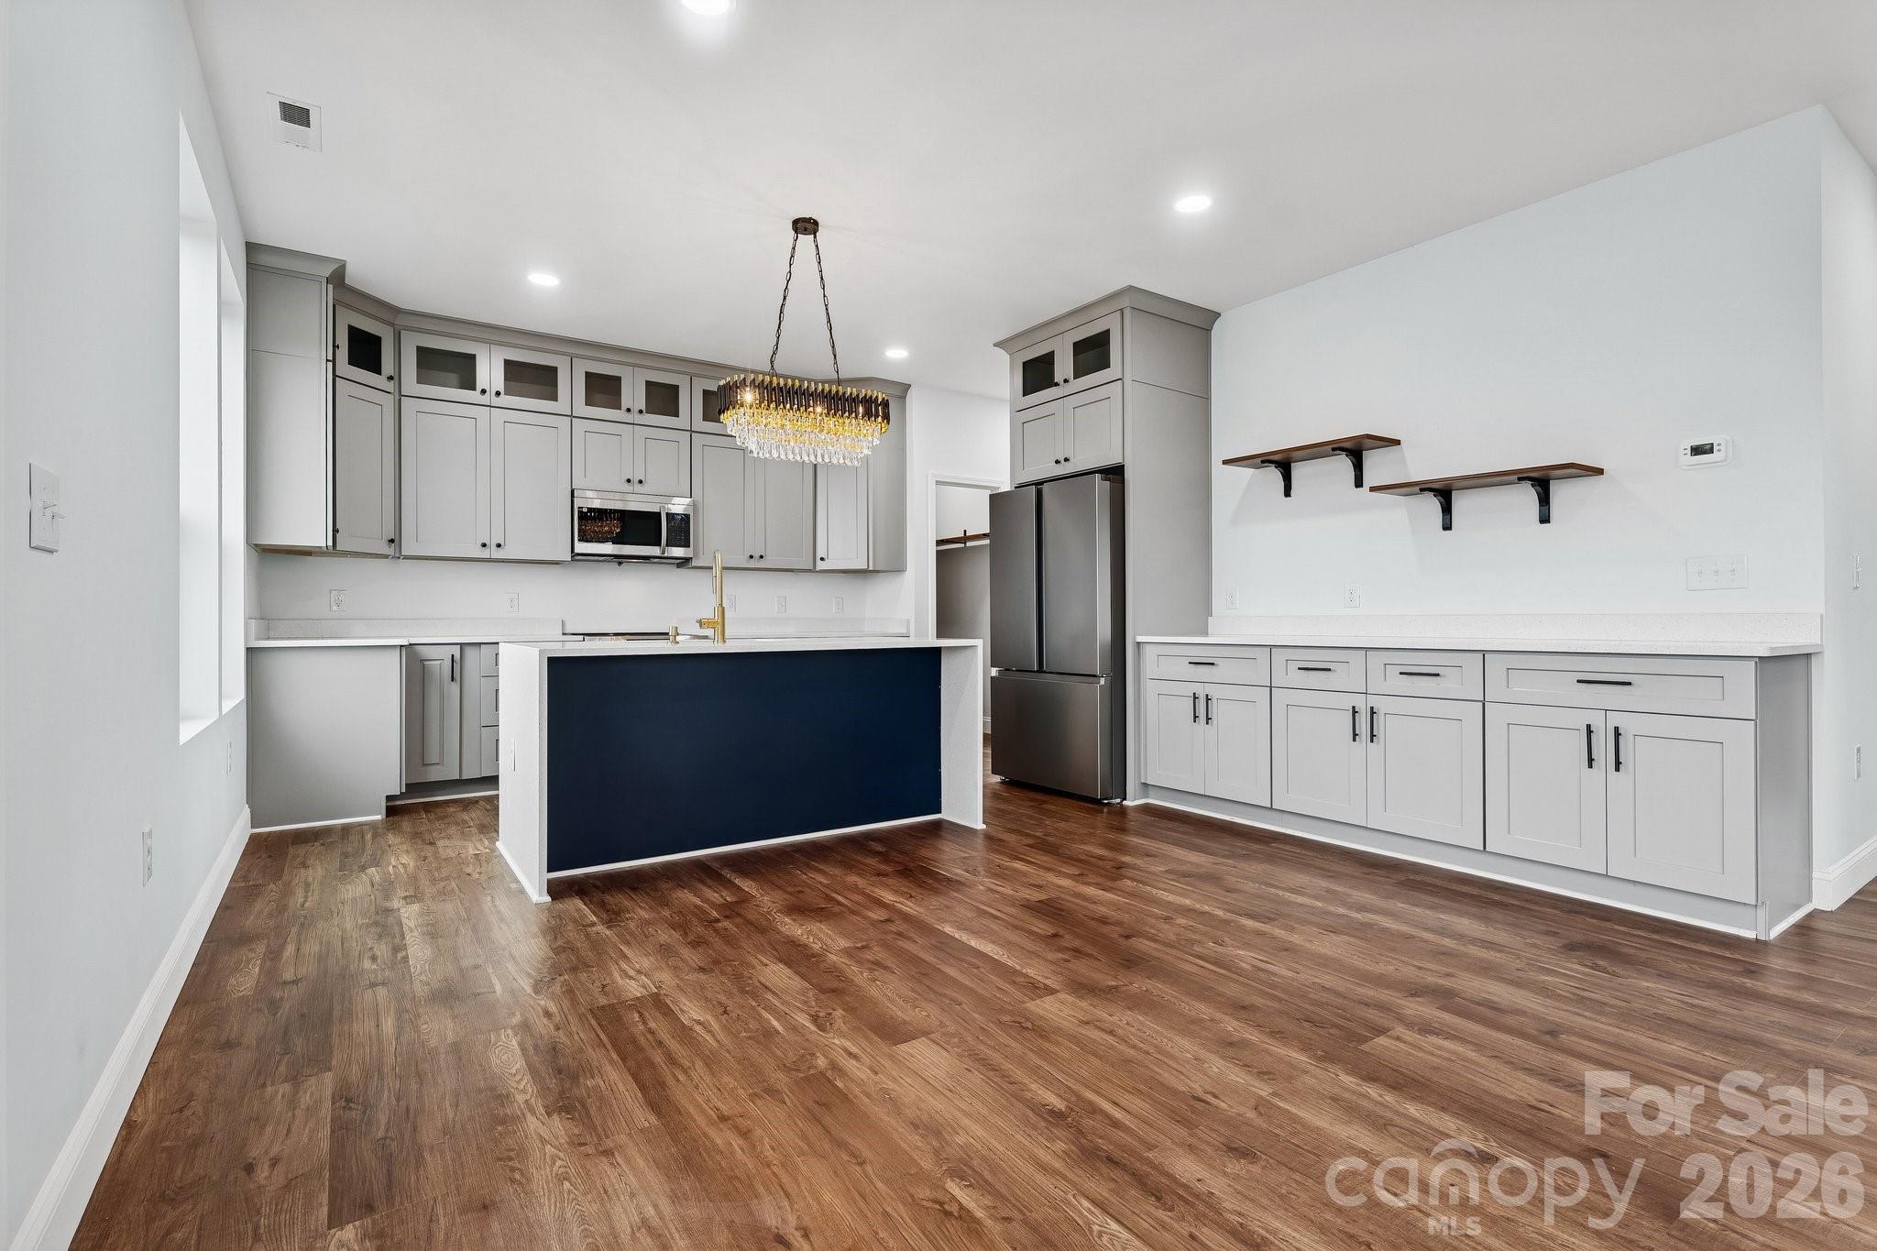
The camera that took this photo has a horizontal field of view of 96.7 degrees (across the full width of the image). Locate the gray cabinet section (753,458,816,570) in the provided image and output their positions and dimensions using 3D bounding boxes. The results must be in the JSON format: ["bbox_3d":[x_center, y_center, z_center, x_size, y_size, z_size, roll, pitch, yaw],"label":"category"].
[{"bbox_3d":[-1.202,-0.860,6.182,0.472,0.903,0.330,0,0,-35],"label":"gray cabinet section"}]

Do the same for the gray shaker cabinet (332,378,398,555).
[{"bbox_3d":[-3.280,-0.857,4.575,0.320,0.910,0.390,0,0,9],"label":"gray shaker cabinet"}]

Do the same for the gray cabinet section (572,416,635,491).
[{"bbox_3d":[-2.231,-1.082,5.460,0.384,0.444,0.330,0,0,-35],"label":"gray cabinet section"}]

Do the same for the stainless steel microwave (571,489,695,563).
[{"bbox_3d":[-2.051,-0.632,5.541,0.757,0.415,0.400,0,0,-35],"label":"stainless steel microwave"}]

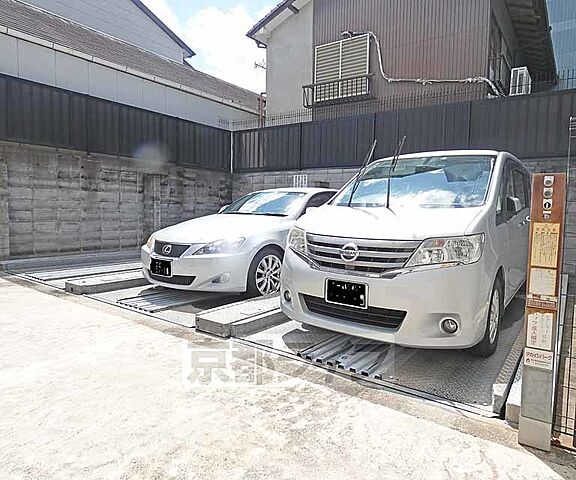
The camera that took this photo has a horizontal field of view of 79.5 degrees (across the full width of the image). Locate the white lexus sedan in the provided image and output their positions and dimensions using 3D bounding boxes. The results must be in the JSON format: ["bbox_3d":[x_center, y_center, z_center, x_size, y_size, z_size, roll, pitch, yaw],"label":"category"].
[{"bbox_3d":[-0.170,-0.090,5.860,1.800,1.430,4.575,3,5,33],"label":"white lexus sedan"}]

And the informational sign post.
[{"bbox_3d":[1.204,0.343,1.642,0.140,1.290,0.090,3,5,32],"label":"informational sign post"}]

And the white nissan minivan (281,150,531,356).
[{"bbox_3d":[1.830,-0.127,4.240,1.710,1.865,4.690,3,5,37],"label":"white nissan minivan"}]

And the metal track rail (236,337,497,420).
[{"bbox_3d":[0.343,0.893,2.443,1.977,0.050,0.110,3,5,37],"label":"metal track rail"}]

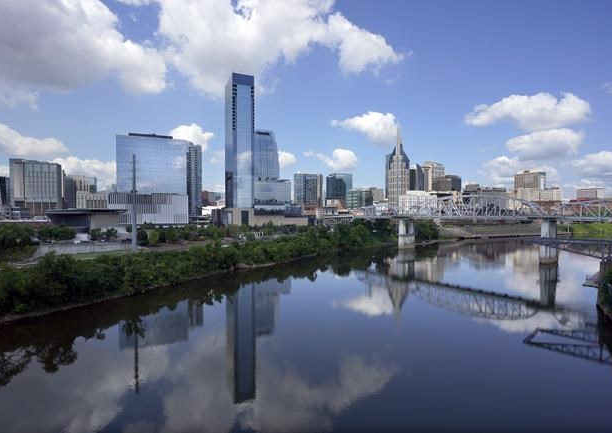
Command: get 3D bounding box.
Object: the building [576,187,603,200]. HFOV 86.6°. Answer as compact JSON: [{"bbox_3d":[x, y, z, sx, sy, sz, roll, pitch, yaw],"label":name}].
[{"bbox_3d":[732.850,-42.160,839.480,36.000,56.000,52.000,-1,1,-27],"label":"building"}]

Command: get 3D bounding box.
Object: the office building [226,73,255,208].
[{"bbox_3d":[-76.000,-74.110,374.120,24.000,165.000,40.000,0,1,-23],"label":"office building"}]

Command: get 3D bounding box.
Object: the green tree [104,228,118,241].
[{"bbox_3d":[-114.610,10.120,191.170,6.800,7.200,6.600,-1,1,-24],"label":"green tree"}]

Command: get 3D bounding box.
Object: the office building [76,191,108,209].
[{"bbox_3d":[-256.000,-10.350,393.900,31.000,39.000,30.000,0,1,-23],"label":"office building"}]

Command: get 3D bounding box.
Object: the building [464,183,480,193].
[{"bbox_3d":[433.000,-48.460,849.470,25.000,76.000,25.000,0,1,-23],"label":"building"}]

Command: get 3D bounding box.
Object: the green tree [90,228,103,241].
[{"bbox_3d":[-122.500,10.360,190.140,7.000,7.000,7.000,0,1,0],"label":"green tree"}]

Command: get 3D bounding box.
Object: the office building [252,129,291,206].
[{"bbox_3d":[-56.150,-56.240,459.190,46.000,126.000,40.000,-1,1,-24],"label":"office building"}]

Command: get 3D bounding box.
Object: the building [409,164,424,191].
[{"bbox_3d":[256.000,-62.790,754.280,35.000,111.000,35.000,0,1,-23],"label":"building"}]

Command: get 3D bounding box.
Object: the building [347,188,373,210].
[{"bbox_3d":[122.600,-28.590,744.650,34.000,57.000,52.000,-1,1,-32],"label":"building"}]

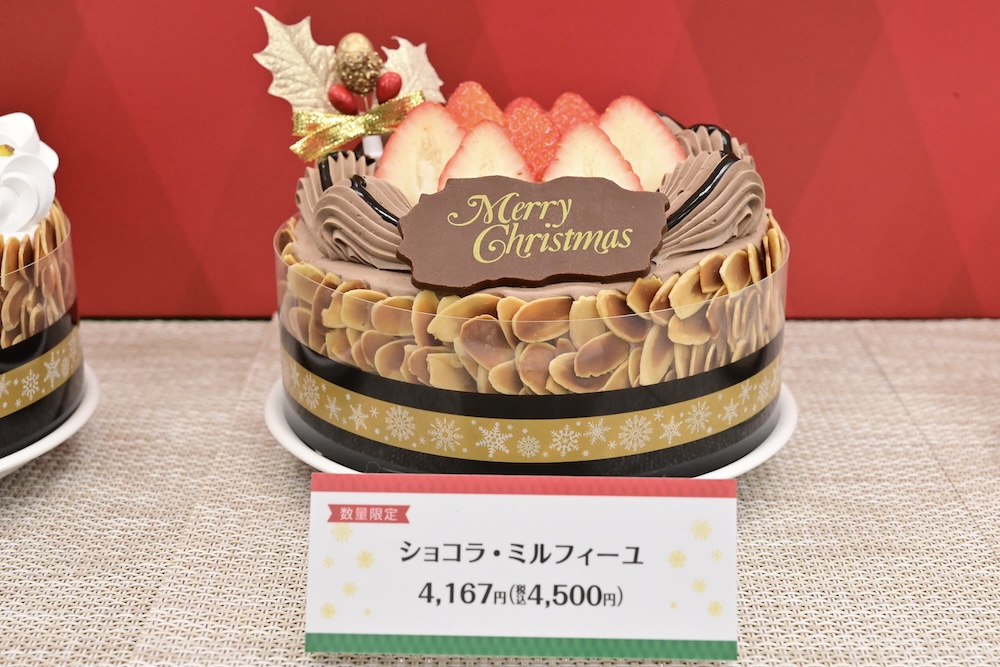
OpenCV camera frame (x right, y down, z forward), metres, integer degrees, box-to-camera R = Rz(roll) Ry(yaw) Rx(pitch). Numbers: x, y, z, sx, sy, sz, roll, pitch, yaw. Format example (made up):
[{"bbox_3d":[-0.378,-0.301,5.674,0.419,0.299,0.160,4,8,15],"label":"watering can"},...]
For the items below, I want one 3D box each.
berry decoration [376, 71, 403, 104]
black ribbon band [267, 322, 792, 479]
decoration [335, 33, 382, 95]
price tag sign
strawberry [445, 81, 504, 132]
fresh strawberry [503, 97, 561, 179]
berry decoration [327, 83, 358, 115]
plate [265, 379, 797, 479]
[{"bbox_3d":[-0.033,-0.074,0.497,0.007,0.010,0.007,22,20,-9],"label":"berry decoration"},{"bbox_3d":[0.009,-0.001,0.500,0.152,0.026,0.152,0,22,0],"label":"black ribbon band"},{"bbox_3d":[-0.042,-0.080,0.495,0.014,0.018,0.014,-9,22,3],"label":"decoration"},{"bbox_3d":[0.005,0.056,0.399,0.102,0.042,0.003,1,-10,1],"label":"price tag sign"},{"bbox_3d":[-0.007,-0.061,0.490,0.024,0.030,0.022,0,22,0],"label":"strawberry"},{"bbox_3d":[0.009,-0.052,0.477,0.024,0.030,0.022,0,22,0],"label":"fresh strawberry"},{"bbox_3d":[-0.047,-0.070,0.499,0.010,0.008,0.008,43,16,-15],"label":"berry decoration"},{"bbox_3d":[0.009,0.023,0.509,0.162,0.016,0.162,0,22,0],"label":"plate"}]

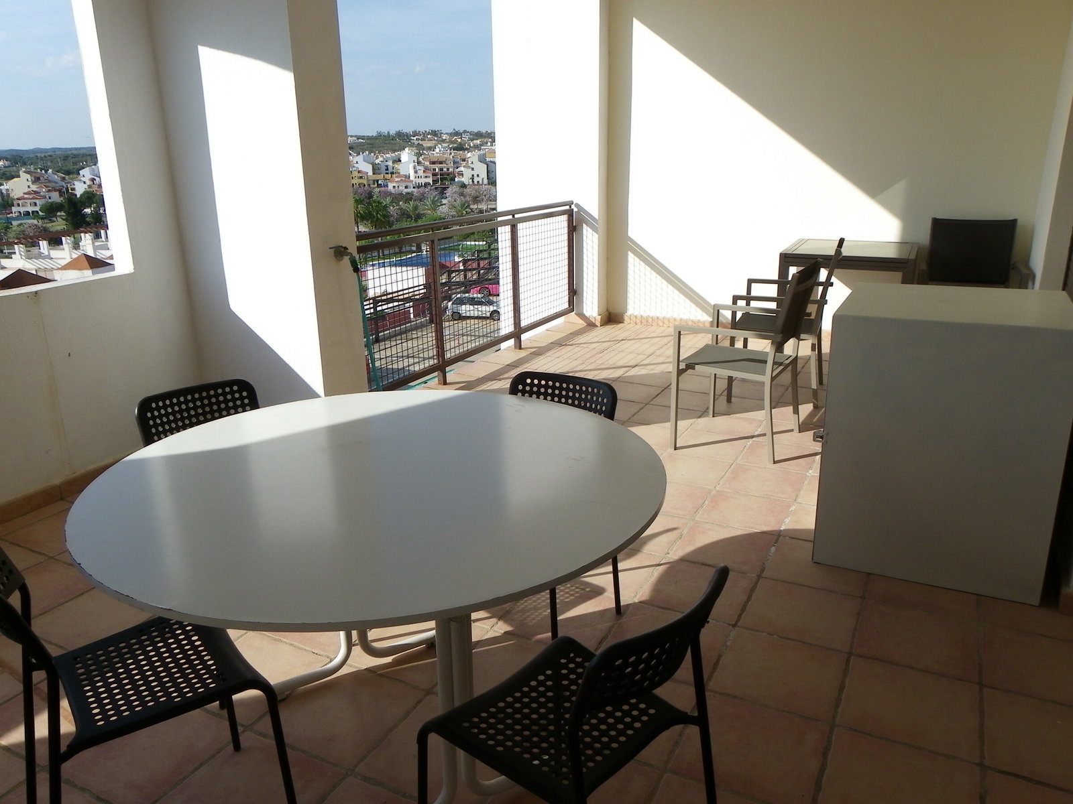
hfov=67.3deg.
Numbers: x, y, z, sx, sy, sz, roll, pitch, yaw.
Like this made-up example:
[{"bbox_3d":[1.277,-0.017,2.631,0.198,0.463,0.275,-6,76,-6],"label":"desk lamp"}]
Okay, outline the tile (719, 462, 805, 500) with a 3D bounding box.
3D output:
[{"bbox_3d":[1.006,0.354,3.558,0.330,0.015,0.330,8,20,26],"label":"tile"}]

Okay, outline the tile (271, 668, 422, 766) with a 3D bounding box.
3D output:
[{"bbox_3d":[-0.518,0.829,2.148,0.323,0.015,0.323,8,19,26],"label":"tile"}]

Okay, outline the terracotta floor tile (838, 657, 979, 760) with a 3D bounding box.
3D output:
[{"bbox_3d":[0.985,0.804,2.121,0.330,0.015,0.330,8,20,26],"label":"terracotta floor tile"}]

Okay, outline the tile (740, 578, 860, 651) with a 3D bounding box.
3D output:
[{"bbox_3d":[0.845,0.677,2.570,0.323,0.015,0.323,8,19,26],"label":"tile"}]

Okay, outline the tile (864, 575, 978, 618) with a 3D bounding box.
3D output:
[{"bbox_3d":[1.299,0.626,2.710,0.323,0.015,0.323,8,19,26],"label":"tile"}]

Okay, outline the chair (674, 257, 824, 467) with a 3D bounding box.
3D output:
[{"bbox_3d":[1.013,-0.228,3.918,0.560,0.880,0.555,9,20,28],"label":"chair"}]

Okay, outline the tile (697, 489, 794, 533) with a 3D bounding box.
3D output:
[{"bbox_3d":[0.857,0.453,3.295,0.323,0.015,0.323,8,19,26],"label":"tile"}]

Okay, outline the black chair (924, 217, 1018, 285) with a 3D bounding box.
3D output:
[{"bbox_3d":[3.019,-0.775,5.610,0.640,0.900,0.570,8,19,26],"label":"black chair"}]

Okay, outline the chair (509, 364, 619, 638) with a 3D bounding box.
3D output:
[{"bbox_3d":[-0.016,0.340,2.352,0.390,0.770,0.470,8,20,27],"label":"chair"}]

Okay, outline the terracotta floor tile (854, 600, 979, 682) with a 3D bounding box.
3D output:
[{"bbox_3d":[1.144,0.718,2.422,0.323,0.015,0.323,8,19,26],"label":"terracotta floor tile"}]

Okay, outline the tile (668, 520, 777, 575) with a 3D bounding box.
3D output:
[{"bbox_3d":[0.701,0.544,3.006,0.323,0.015,0.323,8,19,26],"label":"tile"}]

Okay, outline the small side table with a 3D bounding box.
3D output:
[{"bbox_3d":[2.165,-0.699,5.600,0.810,0.740,0.900,8,20,26],"label":"small side table"}]

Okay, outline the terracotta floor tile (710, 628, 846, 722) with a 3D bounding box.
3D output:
[{"bbox_3d":[0.689,0.765,2.264,0.330,0.015,0.330,8,20,26],"label":"terracotta floor tile"}]

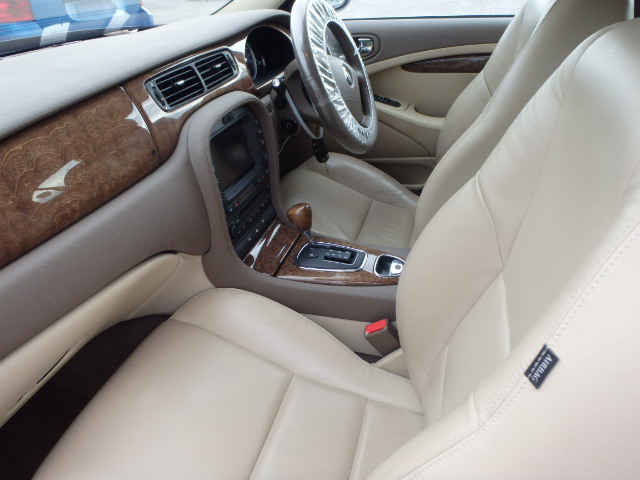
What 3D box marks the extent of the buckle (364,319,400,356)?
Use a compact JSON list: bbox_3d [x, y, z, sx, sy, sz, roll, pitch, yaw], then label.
[{"bbox_3d":[0.118,0.176,0.909,0.043,0.076,0.027,-24,30,24],"label":"buckle"}]

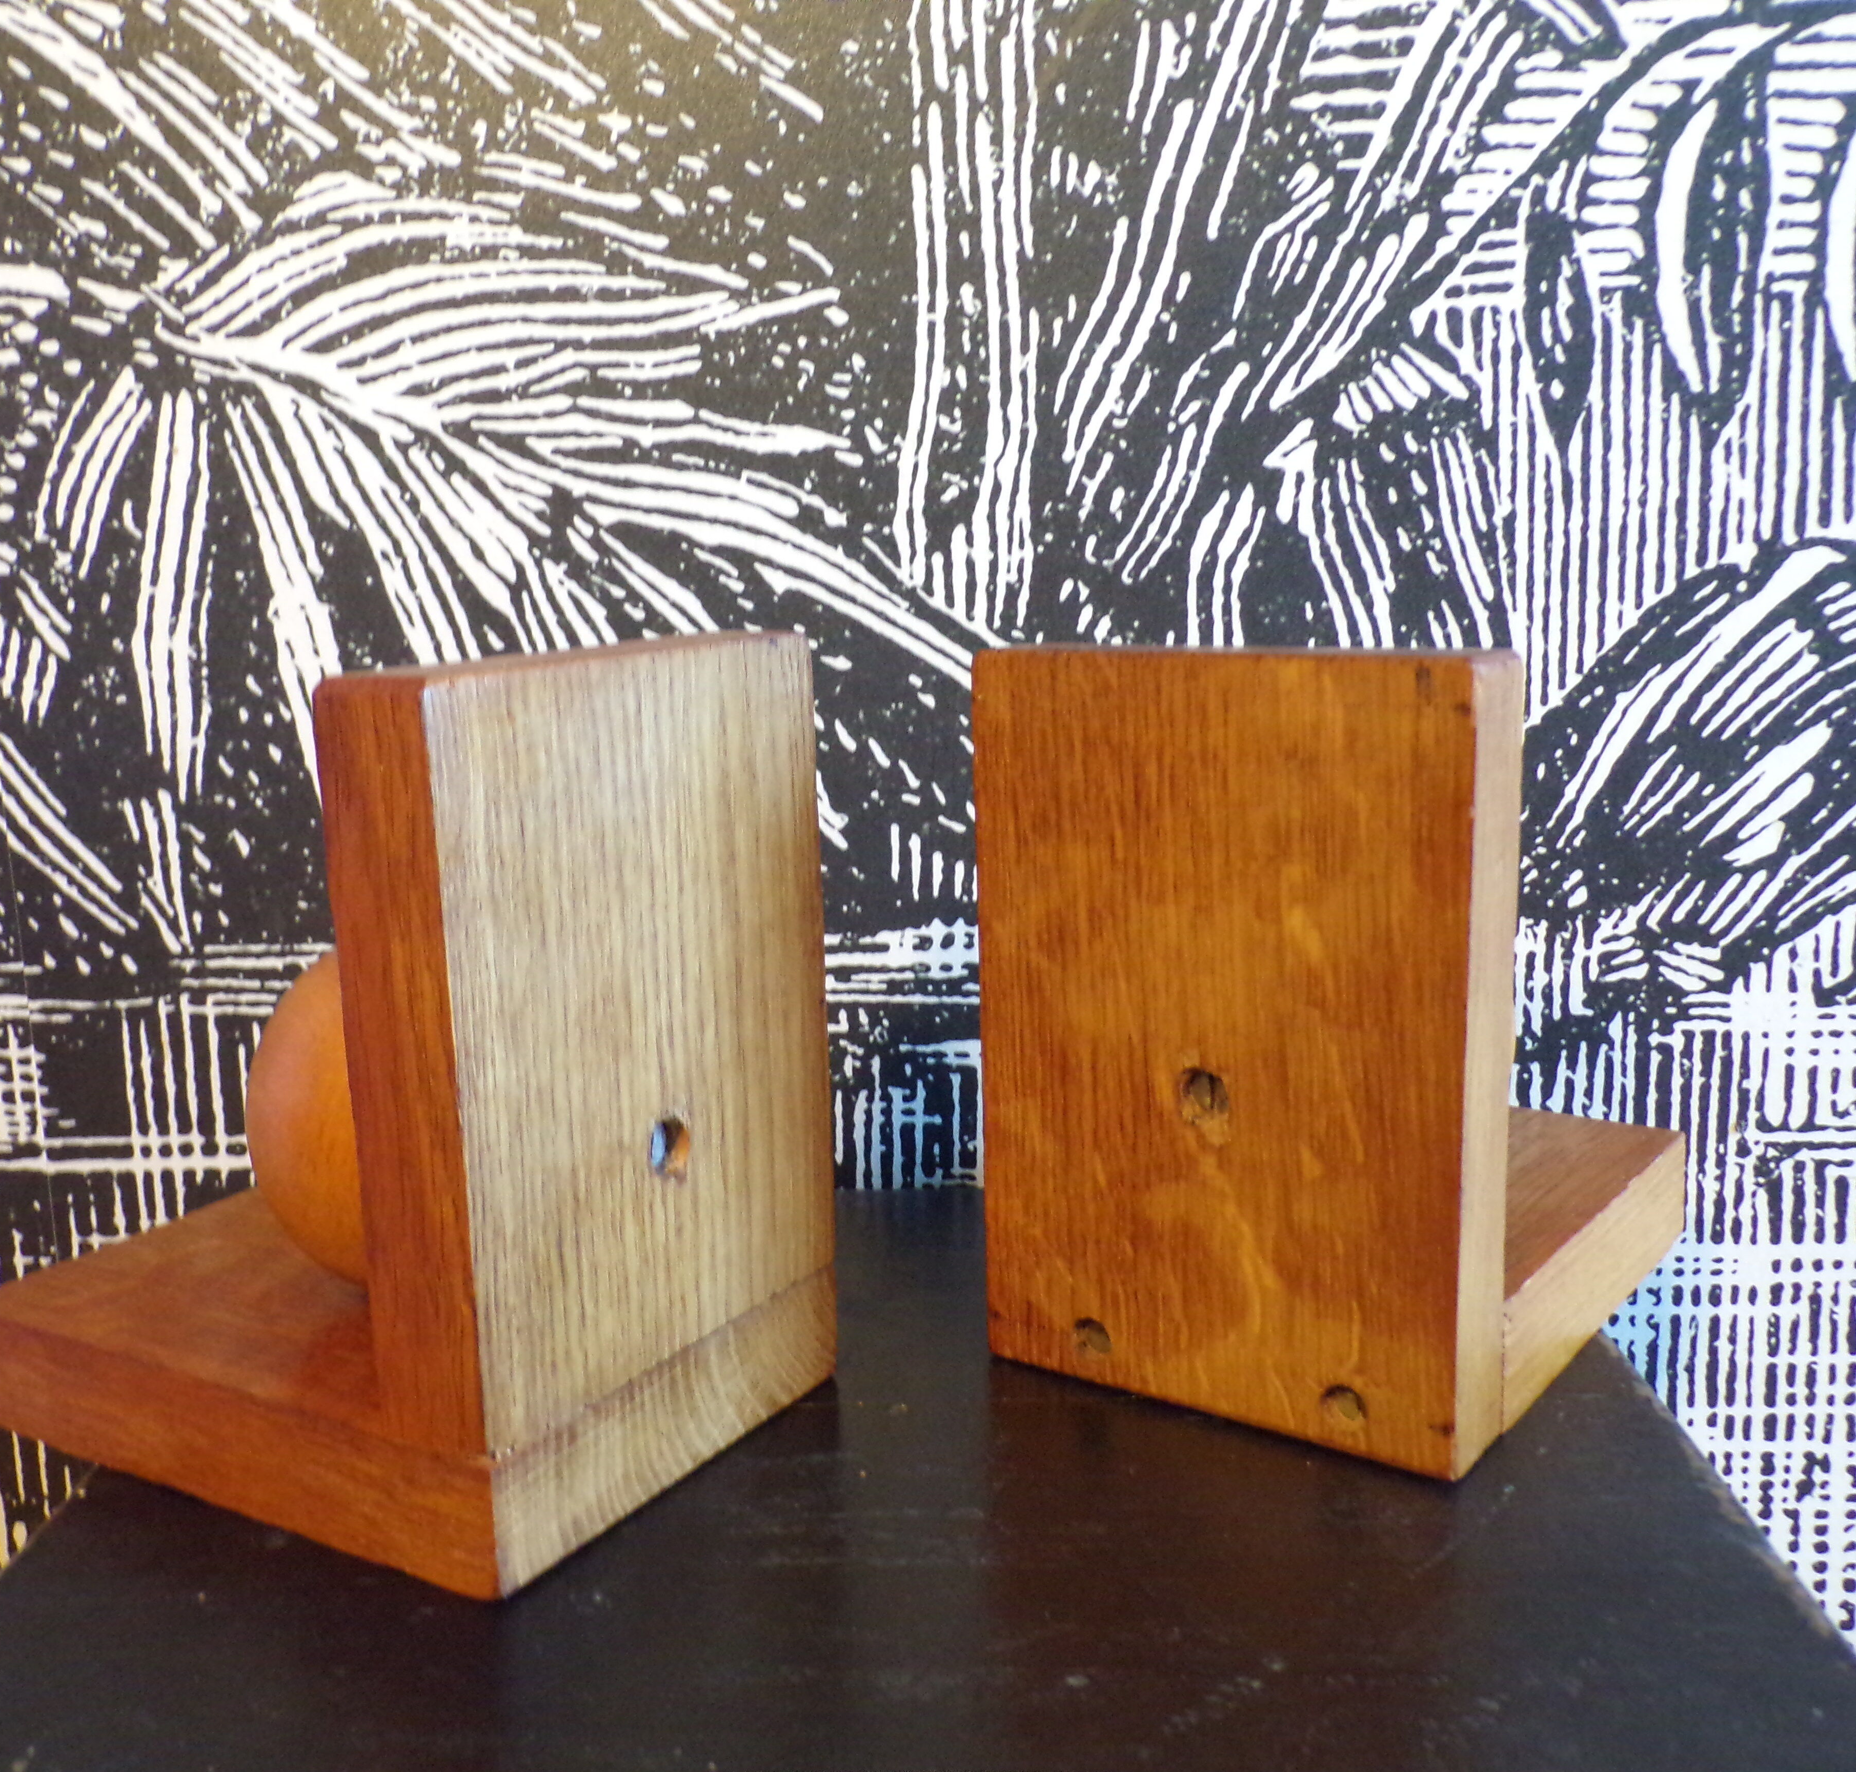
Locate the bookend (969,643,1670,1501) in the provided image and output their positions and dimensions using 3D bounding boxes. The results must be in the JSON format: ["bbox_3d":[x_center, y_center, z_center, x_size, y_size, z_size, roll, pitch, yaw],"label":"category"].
[{"bbox_3d":[0.089,0.018,0.392,0.095,0.138,0.139,5,12,36],"label":"bookend"}]

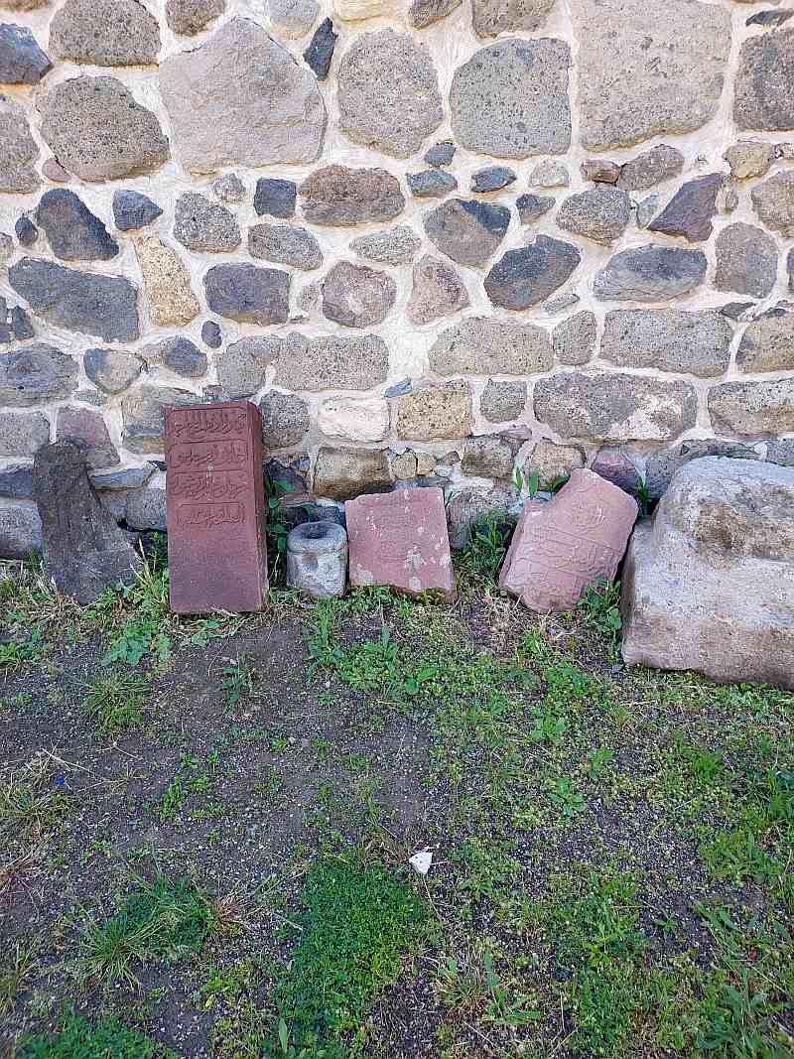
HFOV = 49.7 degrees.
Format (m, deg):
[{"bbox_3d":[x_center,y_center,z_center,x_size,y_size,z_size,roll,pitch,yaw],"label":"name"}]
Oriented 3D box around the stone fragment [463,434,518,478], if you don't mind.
[{"bbox_3d":[0.395,-0.331,3.669,0.233,0.182,0.170,0,20,2],"label":"stone fragment"}]

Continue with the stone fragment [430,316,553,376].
[{"bbox_3d":[0.359,-0.723,3.321,0.455,0.213,0.171,-1,21,2],"label":"stone fragment"}]

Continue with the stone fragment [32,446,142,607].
[{"bbox_3d":[-1.204,-0.036,3.396,0.385,0.620,0.150,2,8,6],"label":"stone fragment"}]

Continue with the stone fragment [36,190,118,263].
[{"bbox_3d":[-1.184,-1.147,3.225,0.268,0.243,0.160,2,22,6],"label":"stone fragment"}]

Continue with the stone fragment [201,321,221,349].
[{"bbox_3d":[-0.711,-0.750,3.292,0.065,0.101,0.044,-1,21,2],"label":"stone fragment"}]

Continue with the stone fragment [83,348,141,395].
[{"bbox_3d":[-1.249,-0.707,3.803,0.250,0.200,0.112,0,20,4],"label":"stone fragment"}]

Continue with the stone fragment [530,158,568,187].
[{"bbox_3d":[0.537,-1.270,3.055,0.129,0.081,0.056,-1,21,2],"label":"stone fragment"}]

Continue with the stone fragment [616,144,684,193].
[{"bbox_3d":[0.841,-1.203,2.851,0.214,0.147,0.088,0,21,3],"label":"stone fragment"}]

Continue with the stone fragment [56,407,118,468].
[{"bbox_3d":[-1.403,-0.431,3.929,0.277,0.277,0.138,0,20,4],"label":"stone fragment"}]

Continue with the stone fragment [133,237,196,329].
[{"bbox_3d":[-0.830,-0.881,3.066,0.220,0.295,0.132,0,21,3],"label":"stone fragment"}]

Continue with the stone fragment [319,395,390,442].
[{"bbox_3d":[-0.177,-0.486,3.635,0.292,0.185,0.180,0,20,2],"label":"stone fragment"}]

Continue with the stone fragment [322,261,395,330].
[{"bbox_3d":[-0.136,-0.882,3.217,0.259,0.226,0.160,2,22,6],"label":"stone fragment"}]

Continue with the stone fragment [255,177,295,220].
[{"bbox_3d":[-0.464,-1.284,3.326,0.157,0.143,0.130,0,20,2],"label":"stone fragment"}]

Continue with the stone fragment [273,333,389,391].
[{"bbox_3d":[-0.266,-0.715,3.586,0.469,0.228,0.240,0,20,2],"label":"stone fragment"}]

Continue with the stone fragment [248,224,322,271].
[{"bbox_3d":[-0.460,-1.179,3.578,0.299,0.172,0.113,0,20,4],"label":"stone fragment"}]

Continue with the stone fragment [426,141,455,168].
[{"bbox_3d":[0.153,-1.331,3.040,0.094,0.074,0.046,-1,21,2],"label":"stone fragment"}]

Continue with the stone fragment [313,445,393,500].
[{"bbox_3d":[-0.176,-0.249,3.509,0.301,0.222,0.142,-1,21,2],"label":"stone fragment"}]

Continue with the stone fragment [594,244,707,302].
[{"bbox_3d":[1.036,-1.062,3.540,0.445,0.217,0.156,0,20,4],"label":"stone fragment"}]

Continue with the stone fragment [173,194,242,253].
[{"bbox_3d":[-0.687,-1.138,3.169,0.226,0.191,0.150,2,22,6],"label":"stone fragment"}]

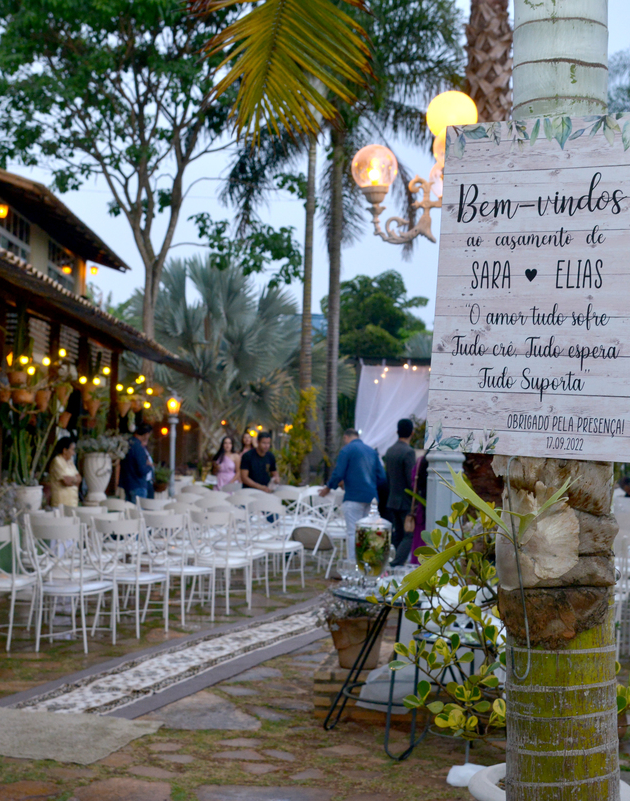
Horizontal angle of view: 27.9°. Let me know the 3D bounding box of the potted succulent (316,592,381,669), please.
[{"bbox_3d":[0.206,1.256,6.950,0.370,0.420,0.370,1,-3,0],"label":"potted succulent"}]

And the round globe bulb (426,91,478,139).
[{"bbox_3d":[0.769,-1.589,7.100,0.290,0.290,0.290,1,-2,0],"label":"round globe bulb"}]

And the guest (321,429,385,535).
[{"bbox_3d":[0.398,1.144,13.763,0.580,1.680,0.520,3,-3,-25],"label":"guest"}]

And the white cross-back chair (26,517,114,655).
[{"bbox_3d":[-1.693,1.289,8.889,0.490,0.890,0.480,0,-2,10],"label":"white cross-back chair"}]

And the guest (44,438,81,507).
[{"bbox_3d":[-2.498,1.105,12.478,0.360,1.500,0.460,1,-2,18],"label":"guest"}]

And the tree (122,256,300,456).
[{"bbox_3d":[-1.805,-0.249,23.550,3.600,4.800,3.600,1,-2,0],"label":"tree"}]

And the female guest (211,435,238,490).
[{"bbox_3d":[-1.317,1.298,18.578,0.440,1.540,0.320,2,-2,-9],"label":"female guest"}]

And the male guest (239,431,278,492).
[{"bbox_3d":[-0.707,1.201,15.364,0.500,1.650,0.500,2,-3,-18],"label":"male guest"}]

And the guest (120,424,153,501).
[{"bbox_3d":[-2.191,1.141,15.362,0.360,1.700,0.500,2,-3,-12],"label":"guest"}]

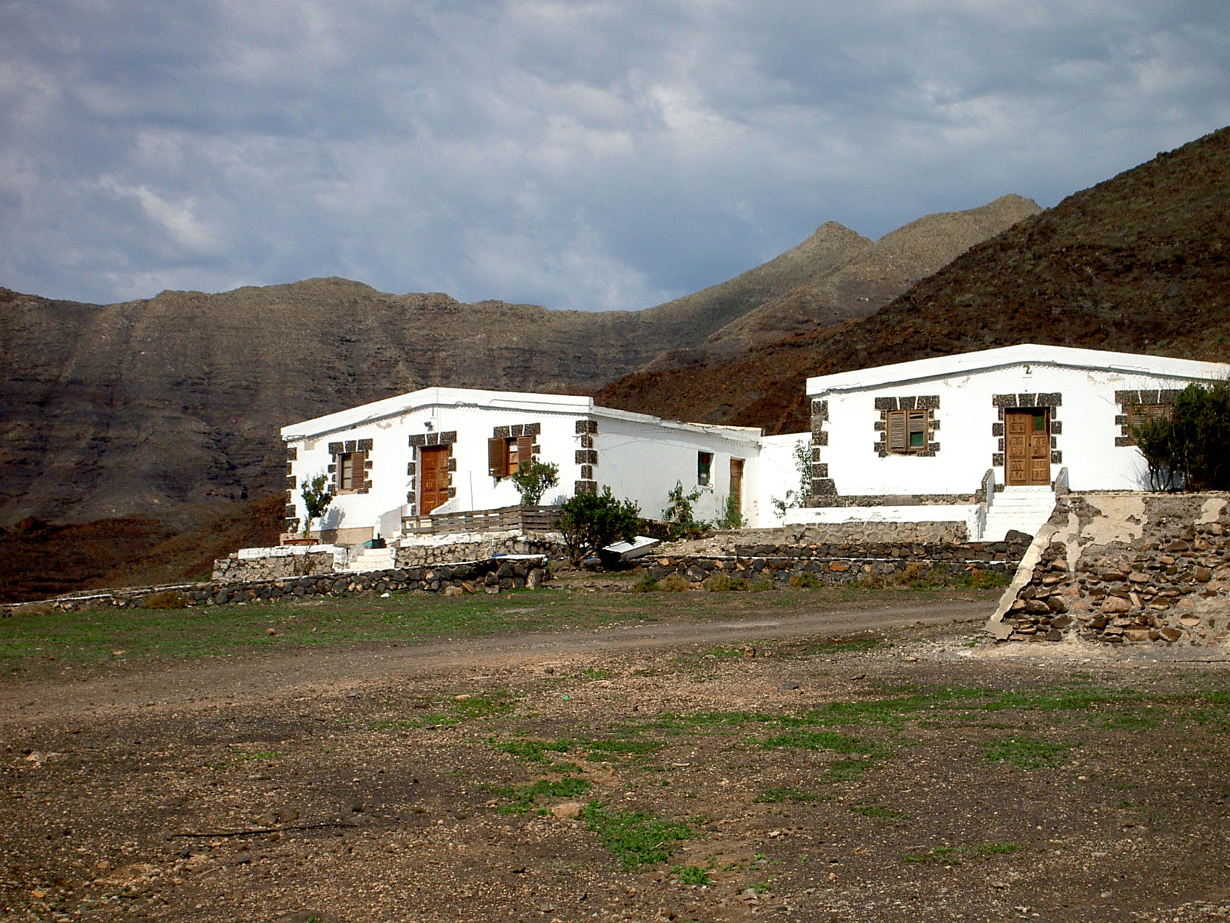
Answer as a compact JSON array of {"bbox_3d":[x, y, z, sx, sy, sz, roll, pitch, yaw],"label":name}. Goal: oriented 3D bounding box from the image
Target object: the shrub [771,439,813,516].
[{"bbox_3d":[4.859,0.511,98.800,1.200,2.250,1.100,0,-7,0],"label":"shrub"}]

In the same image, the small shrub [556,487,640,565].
[{"bbox_3d":[-0.466,1.793,100.500,2.300,2.100,2.100,0,-7,0],"label":"small shrub"}]

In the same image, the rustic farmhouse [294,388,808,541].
[{"bbox_3d":[-2.815,0.410,109.561,11.950,4.400,8.400,-5,-8,37],"label":"rustic farmhouse"}]

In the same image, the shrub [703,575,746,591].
[{"bbox_3d":[2.890,3.193,95.200,1.100,0.460,0.800,0,-7,0],"label":"shrub"}]

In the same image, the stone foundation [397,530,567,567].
[{"bbox_3d":[-3.815,2.574,102.347,4.650,0.950,1.900,-5,-8,37],"label":"stone foundation"}]

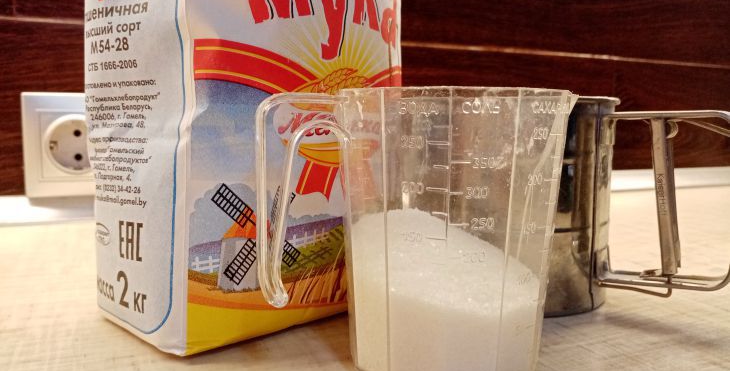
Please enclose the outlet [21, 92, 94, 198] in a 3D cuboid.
[{"bbox_3d":[-0.229,-0.033,0.446,0.081,0.081,0.012,-2,7,-22],"label":"outlet"}]

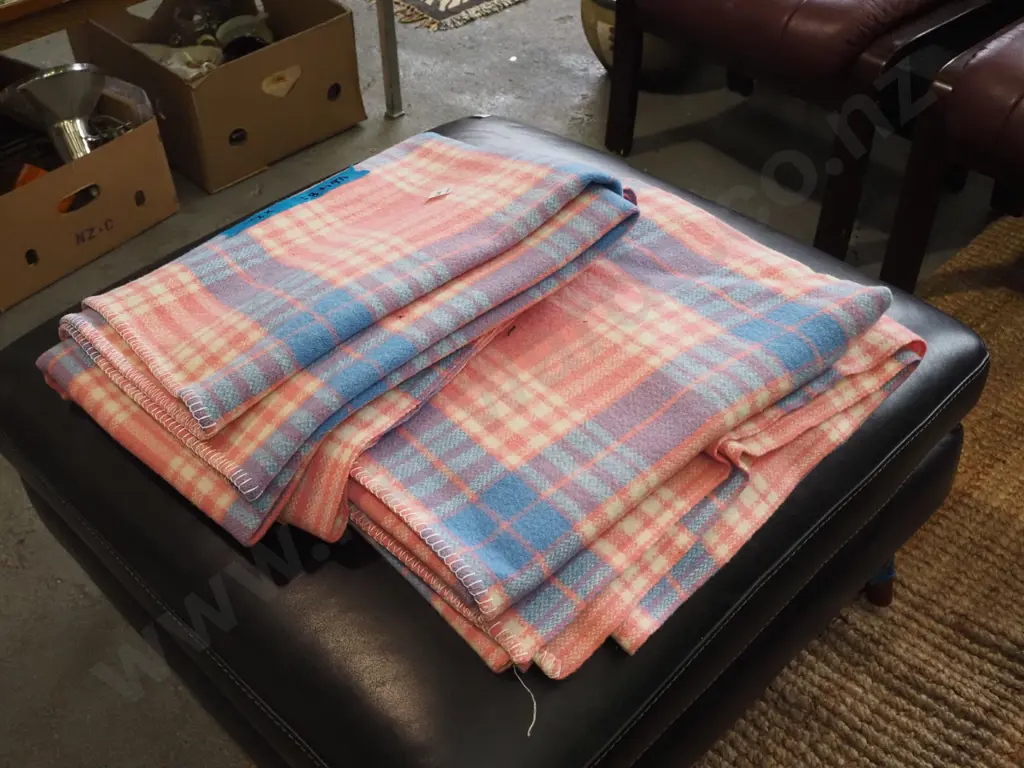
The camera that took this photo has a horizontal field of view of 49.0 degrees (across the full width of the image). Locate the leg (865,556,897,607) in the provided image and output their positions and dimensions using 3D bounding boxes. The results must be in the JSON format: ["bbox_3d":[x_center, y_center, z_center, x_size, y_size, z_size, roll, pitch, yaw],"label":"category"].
[{"bbox_3d":[0.486,0.244,1.480,0.042,0.120,0.042,-14,41,0],"label":"leg"}]

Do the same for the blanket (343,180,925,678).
[{"bbox_3d":[0.096,0.002,1.069,0.380,0.060,0.539,31,52,33],"label":"blanket"}]

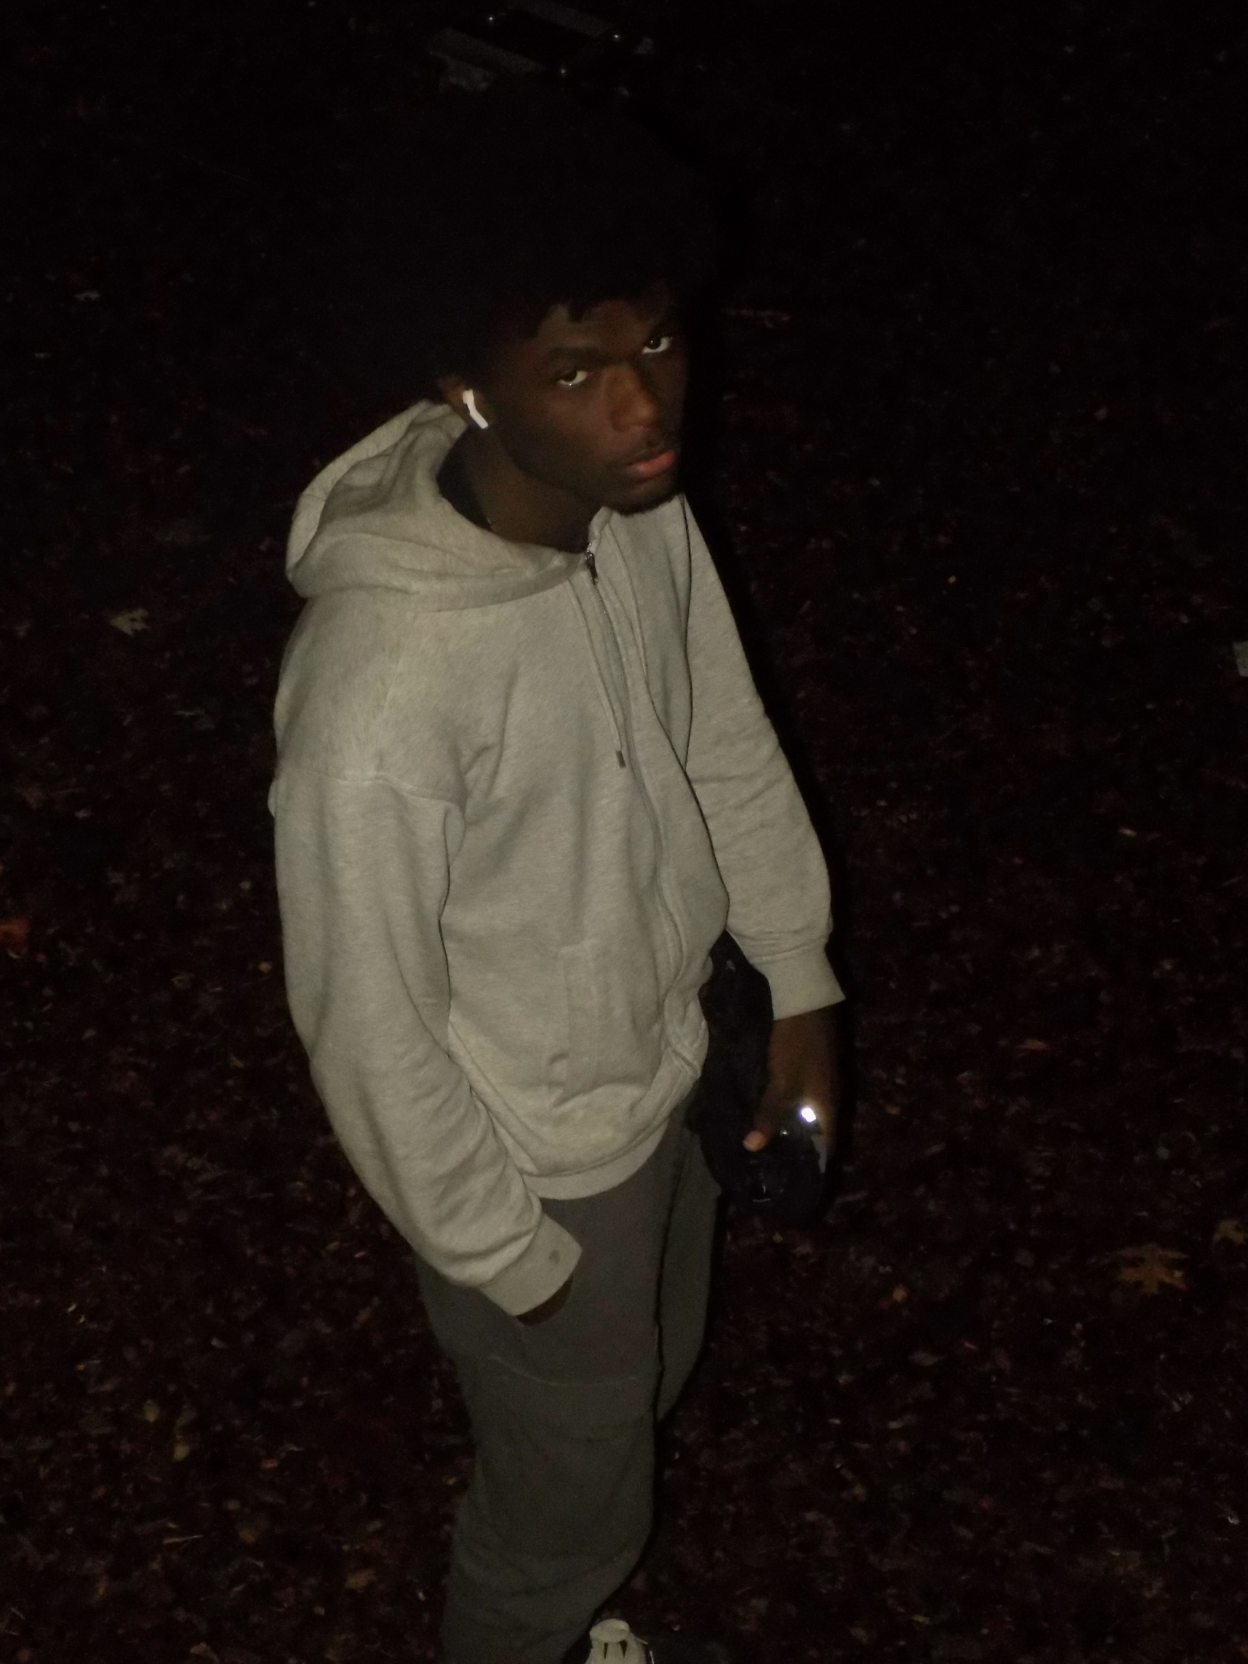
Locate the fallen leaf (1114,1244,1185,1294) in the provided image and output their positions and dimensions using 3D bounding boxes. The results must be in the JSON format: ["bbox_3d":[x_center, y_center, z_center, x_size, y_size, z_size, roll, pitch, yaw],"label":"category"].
[{"bbox_3d":[0.567,0.470,4.445,0.077,0.012,0.066,0,46,0],"label":"fallen leaf"}]

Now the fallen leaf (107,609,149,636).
[{"bbox_3d":[-0.617,-0.263,5.152,0.051,0.010,0.047,0,46,0],"label":"fallen leaf"}]

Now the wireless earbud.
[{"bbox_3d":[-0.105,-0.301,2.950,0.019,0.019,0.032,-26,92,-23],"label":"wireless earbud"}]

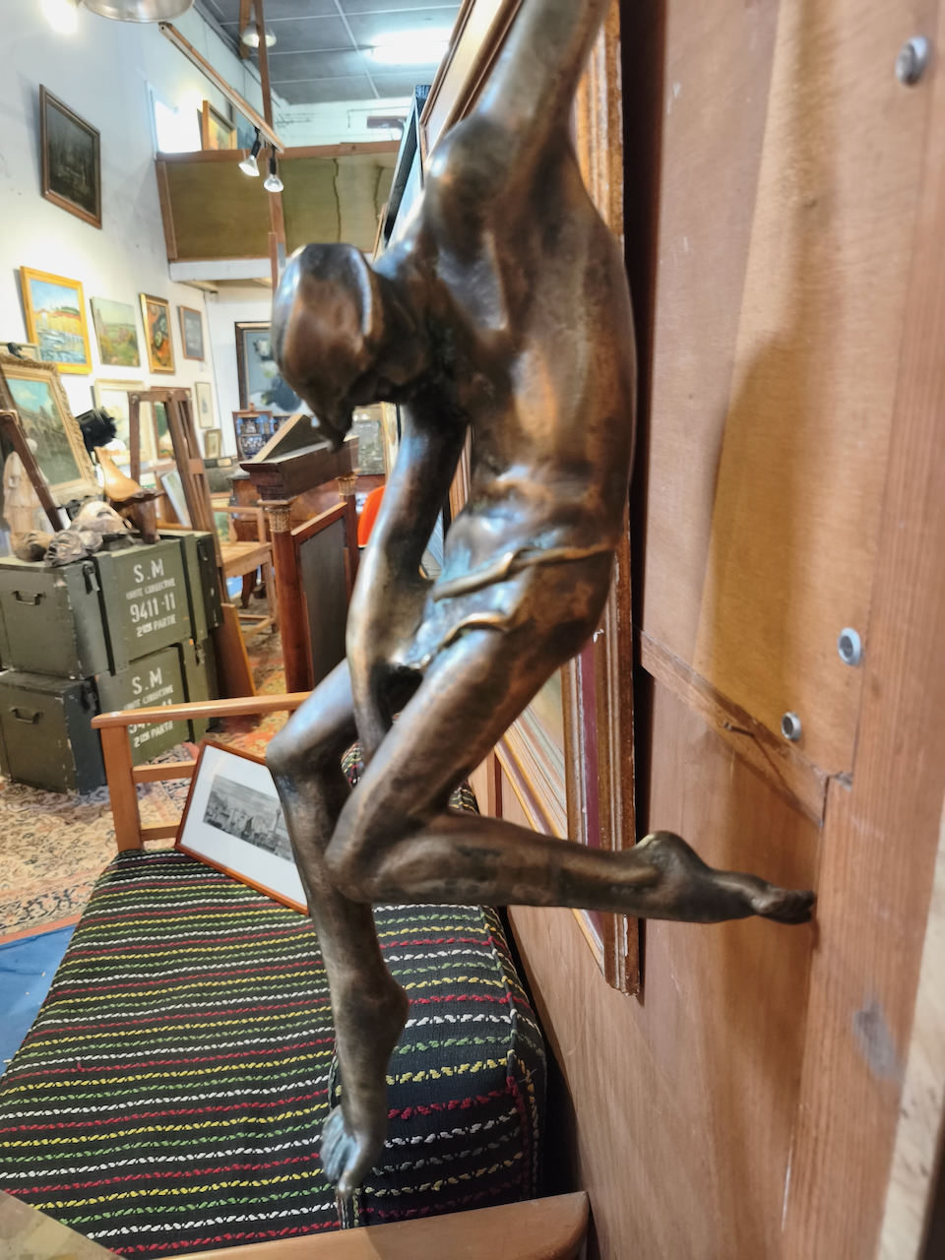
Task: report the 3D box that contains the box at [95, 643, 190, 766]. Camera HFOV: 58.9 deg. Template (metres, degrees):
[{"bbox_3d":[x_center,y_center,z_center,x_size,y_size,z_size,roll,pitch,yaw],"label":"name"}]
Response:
[{"bbox_3d":[-1.236,0.250,2.886,0.389,0.350,0.625,6,18,26],"label":"box"}]

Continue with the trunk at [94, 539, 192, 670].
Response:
[{"bbox_3d":[-1.235,-0.114,2.884,0.389,0.350,0.625,6,18,25],"label":"trunk"}]

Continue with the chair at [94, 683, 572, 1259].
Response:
[{"bbox_3d":[-0.286,0.568,1.139,0.666,0.680,1.042,-4,17,-7],"label":"chair"}]

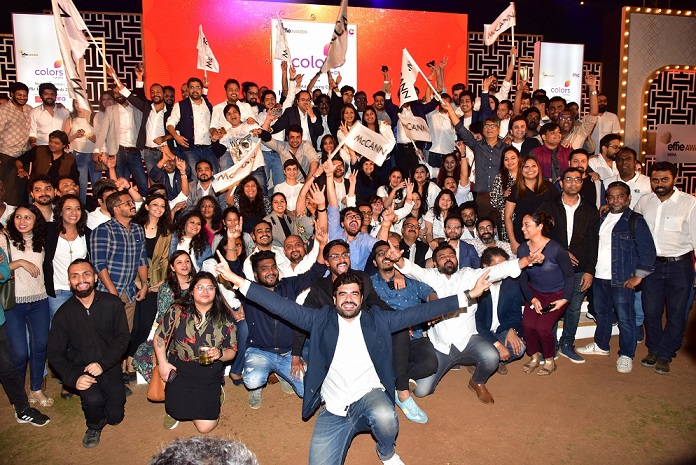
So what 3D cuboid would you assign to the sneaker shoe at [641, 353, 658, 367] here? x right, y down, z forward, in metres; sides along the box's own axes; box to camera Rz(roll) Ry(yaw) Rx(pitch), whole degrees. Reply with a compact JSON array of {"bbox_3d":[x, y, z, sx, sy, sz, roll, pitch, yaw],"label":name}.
[{"bbox_3d":[2.692,1.096,4.133,0.110,0.115,0.290,3,6,31],"label":"sneaker shoe"}]

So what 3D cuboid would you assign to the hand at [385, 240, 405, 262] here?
[{"bbox_3d":[0.325,0.134,3.250,0.120,0.180,0.080,-25,6,3],"label":"hand"}]

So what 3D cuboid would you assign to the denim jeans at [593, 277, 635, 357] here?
[{"bbox_3d":[2.336,0.736,4.070,0.380,0.820,0.290,3,6,33],"label":"denim jeans"}]

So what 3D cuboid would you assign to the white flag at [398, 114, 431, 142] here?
[{"bbox_3d":[0.695,-1.086,4.850,0.330,0.260,0.100,7,5,0],"label":"white flag"}]

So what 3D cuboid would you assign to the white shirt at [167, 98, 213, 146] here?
[{"bbox_3d":[-1.752,-1.226,5.150,0.480,0.530,0.290,-4,6,-36],"label":"white shirt"}]

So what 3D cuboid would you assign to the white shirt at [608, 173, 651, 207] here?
[{"bbox_3d":[2.910,-0.289,4.800,0.490,0.660,0.290,2,6,21],"label":"white shirt"}]

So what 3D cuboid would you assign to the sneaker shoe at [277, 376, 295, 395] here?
[{"bbox_3d":[-0.484,1.150,3.600,0.105,0.120,0.285,-2,18,-25],"label":"sneaker shoe"}]

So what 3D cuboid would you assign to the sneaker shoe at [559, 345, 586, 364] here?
[{"bbox_3d":[2.002,1.060,4.151,0.100,0.120,0.270,-3,6,-27],"label":"sneaker shoe"}]

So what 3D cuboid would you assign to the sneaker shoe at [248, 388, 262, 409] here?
[{"bbox_3d":[-0.672,1.172,3.395,0.105,0.110,0.290,0,5,-3],"label":"sneaker shoe"}]

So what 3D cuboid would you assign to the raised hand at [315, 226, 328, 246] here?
[{"bbox_3d":[-0.208,0.024,3.650,0.100,0.180,0.070,-1,6,0],"label":"raised hand"}]

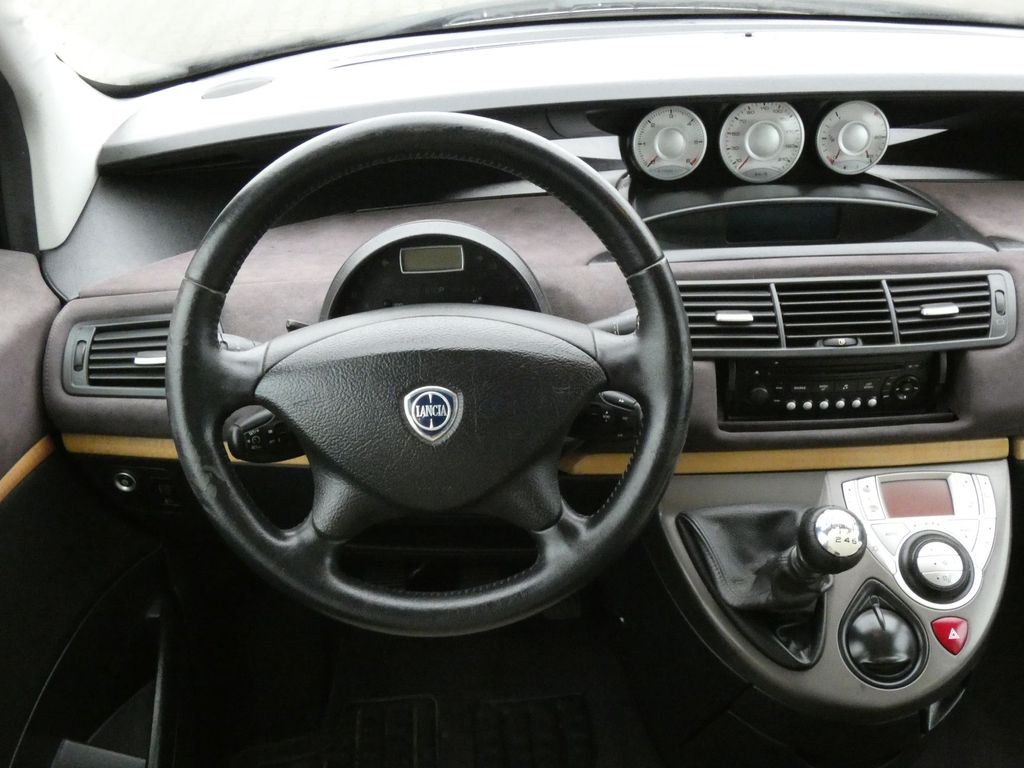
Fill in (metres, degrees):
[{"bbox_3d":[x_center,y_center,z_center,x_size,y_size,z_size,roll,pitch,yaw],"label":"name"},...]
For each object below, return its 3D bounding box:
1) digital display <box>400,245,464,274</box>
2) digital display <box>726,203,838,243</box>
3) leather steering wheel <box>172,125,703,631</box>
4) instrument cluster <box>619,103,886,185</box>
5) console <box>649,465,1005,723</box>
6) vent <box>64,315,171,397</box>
[{"bbox_3d":[-0.074,-0.116,0.991,0.060,0.029,0.012,-2,4,-4],"label":"digital display"},{"bbox_3d":[0.289,-0.173,1.147,0.122,0.046,0.015,-2,9,-4],"label":"digital display"},{"bbox_3d":[-0.059,-0.006,0.804,0.385,0.385,0.095,-2,3,-4],"label":"leather steering wheel"},{"bbox_3d":[0.275,-0.279,1.208,0.295,0.105,0.060,1,22,0],"label":"instrument cluster"},{"bbox_3d":[0.314,0.185,0.958,0.345,0.100,0.240,-2,76,-4],"label":"console"},{"bbox_3d":[-0.347,-0.023,1.015,0.150,0.030,0.077,-1,78,-2],"label":"vent"}]

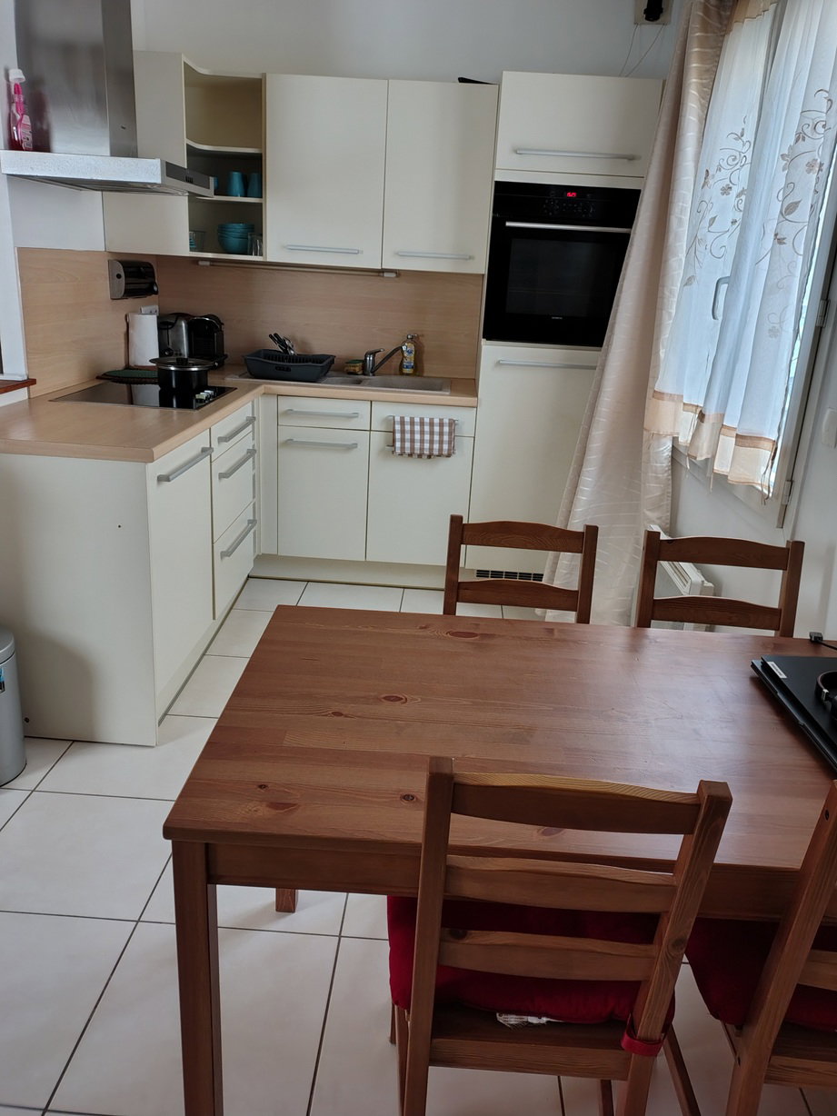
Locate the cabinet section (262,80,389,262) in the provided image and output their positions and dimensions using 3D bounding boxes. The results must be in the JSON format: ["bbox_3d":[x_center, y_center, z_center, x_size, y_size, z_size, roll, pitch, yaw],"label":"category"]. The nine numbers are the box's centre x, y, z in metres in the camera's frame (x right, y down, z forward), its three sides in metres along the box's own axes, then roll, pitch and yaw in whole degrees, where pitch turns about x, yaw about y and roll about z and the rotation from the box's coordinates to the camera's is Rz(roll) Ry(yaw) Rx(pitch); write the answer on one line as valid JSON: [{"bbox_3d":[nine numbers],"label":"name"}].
[{"bbox_3d":[-0.386,-1.665,3.540,0.505,0.720,0.360,4,19,1],"label":"cabinet section"}]

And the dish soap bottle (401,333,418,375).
[{"bbox_3d":[-0.051,-0.990,3.932,0.076,0.204,0.050,4,19,1],"label":"dish soap bottle"}]

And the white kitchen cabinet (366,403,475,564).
[{"bbox_3d":[0.018,-0.409,3.839,0.449,0.729,0.570,4,19,1],"label":"white kitchen cabinet"}]

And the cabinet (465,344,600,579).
[{"bbox_3d":[0.549,-0.497,3.784,0.597,0.989,0.570,4,19,1],"label":"cabinet"}]

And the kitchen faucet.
[{"bbox_3d":[-0.153,-0.944,3.871,0.230,0.153,0.055,12,21,24],"label":"kitchen faucet"}]

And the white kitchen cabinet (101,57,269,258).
[{"bbox_3d":[-0.940,-1.671,3.455,0.606,0.720,0.621,4,19,1],"label":"white kitchen cabinet"}]

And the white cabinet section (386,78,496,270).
[{"bbox_3d":[0.089,-1.636,3.532,0.450,0.720,0.360,4,19,1],"label":"white cabinet section"}]

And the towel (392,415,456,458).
[{"bbox_3d":[0.022,-0.518,3.462,0.269,0.174,0.050,4,19,1],"label":"towel"}]

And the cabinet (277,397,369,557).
[{"bbox_3d":[-0.410,-0.437,3.849,0.403,0.729,0.570,4,19,1],"label":"cabinet"}]

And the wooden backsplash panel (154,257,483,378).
[{"bbox_3d":[-0.486,-1.174,3.941,1.561,0.507,0.020,4,19,1],"label":"wooden backsplash panel"}]

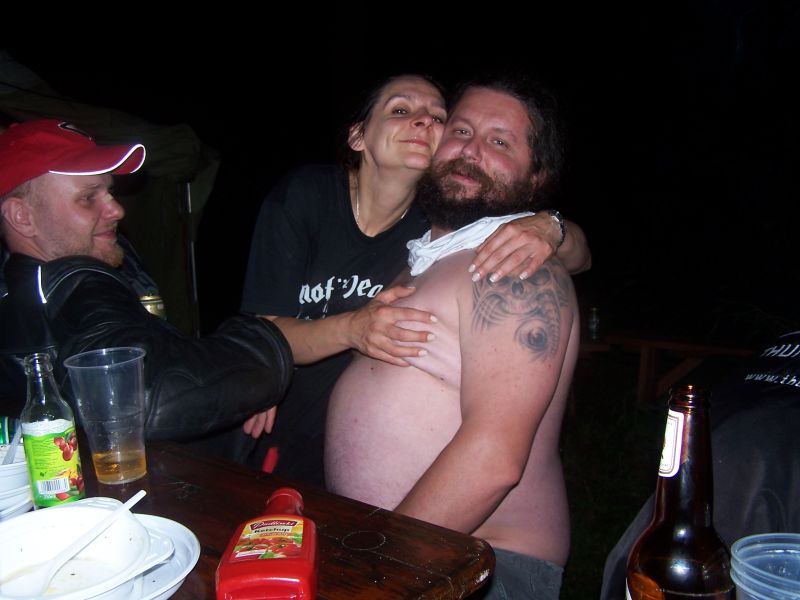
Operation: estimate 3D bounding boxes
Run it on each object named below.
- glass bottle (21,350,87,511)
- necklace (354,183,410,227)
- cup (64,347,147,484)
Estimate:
[{"bbox_3d":[-0.401,0.148,1.003,0.058,0.176,0.058,-9,11,-21],"label":"glass bottle"},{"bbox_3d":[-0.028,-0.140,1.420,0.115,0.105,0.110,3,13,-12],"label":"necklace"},{"bbox_3d":[-0.350,0.143,1.077,0.096,0.151,0.096,-8,11,-18],"label":"cup"}]

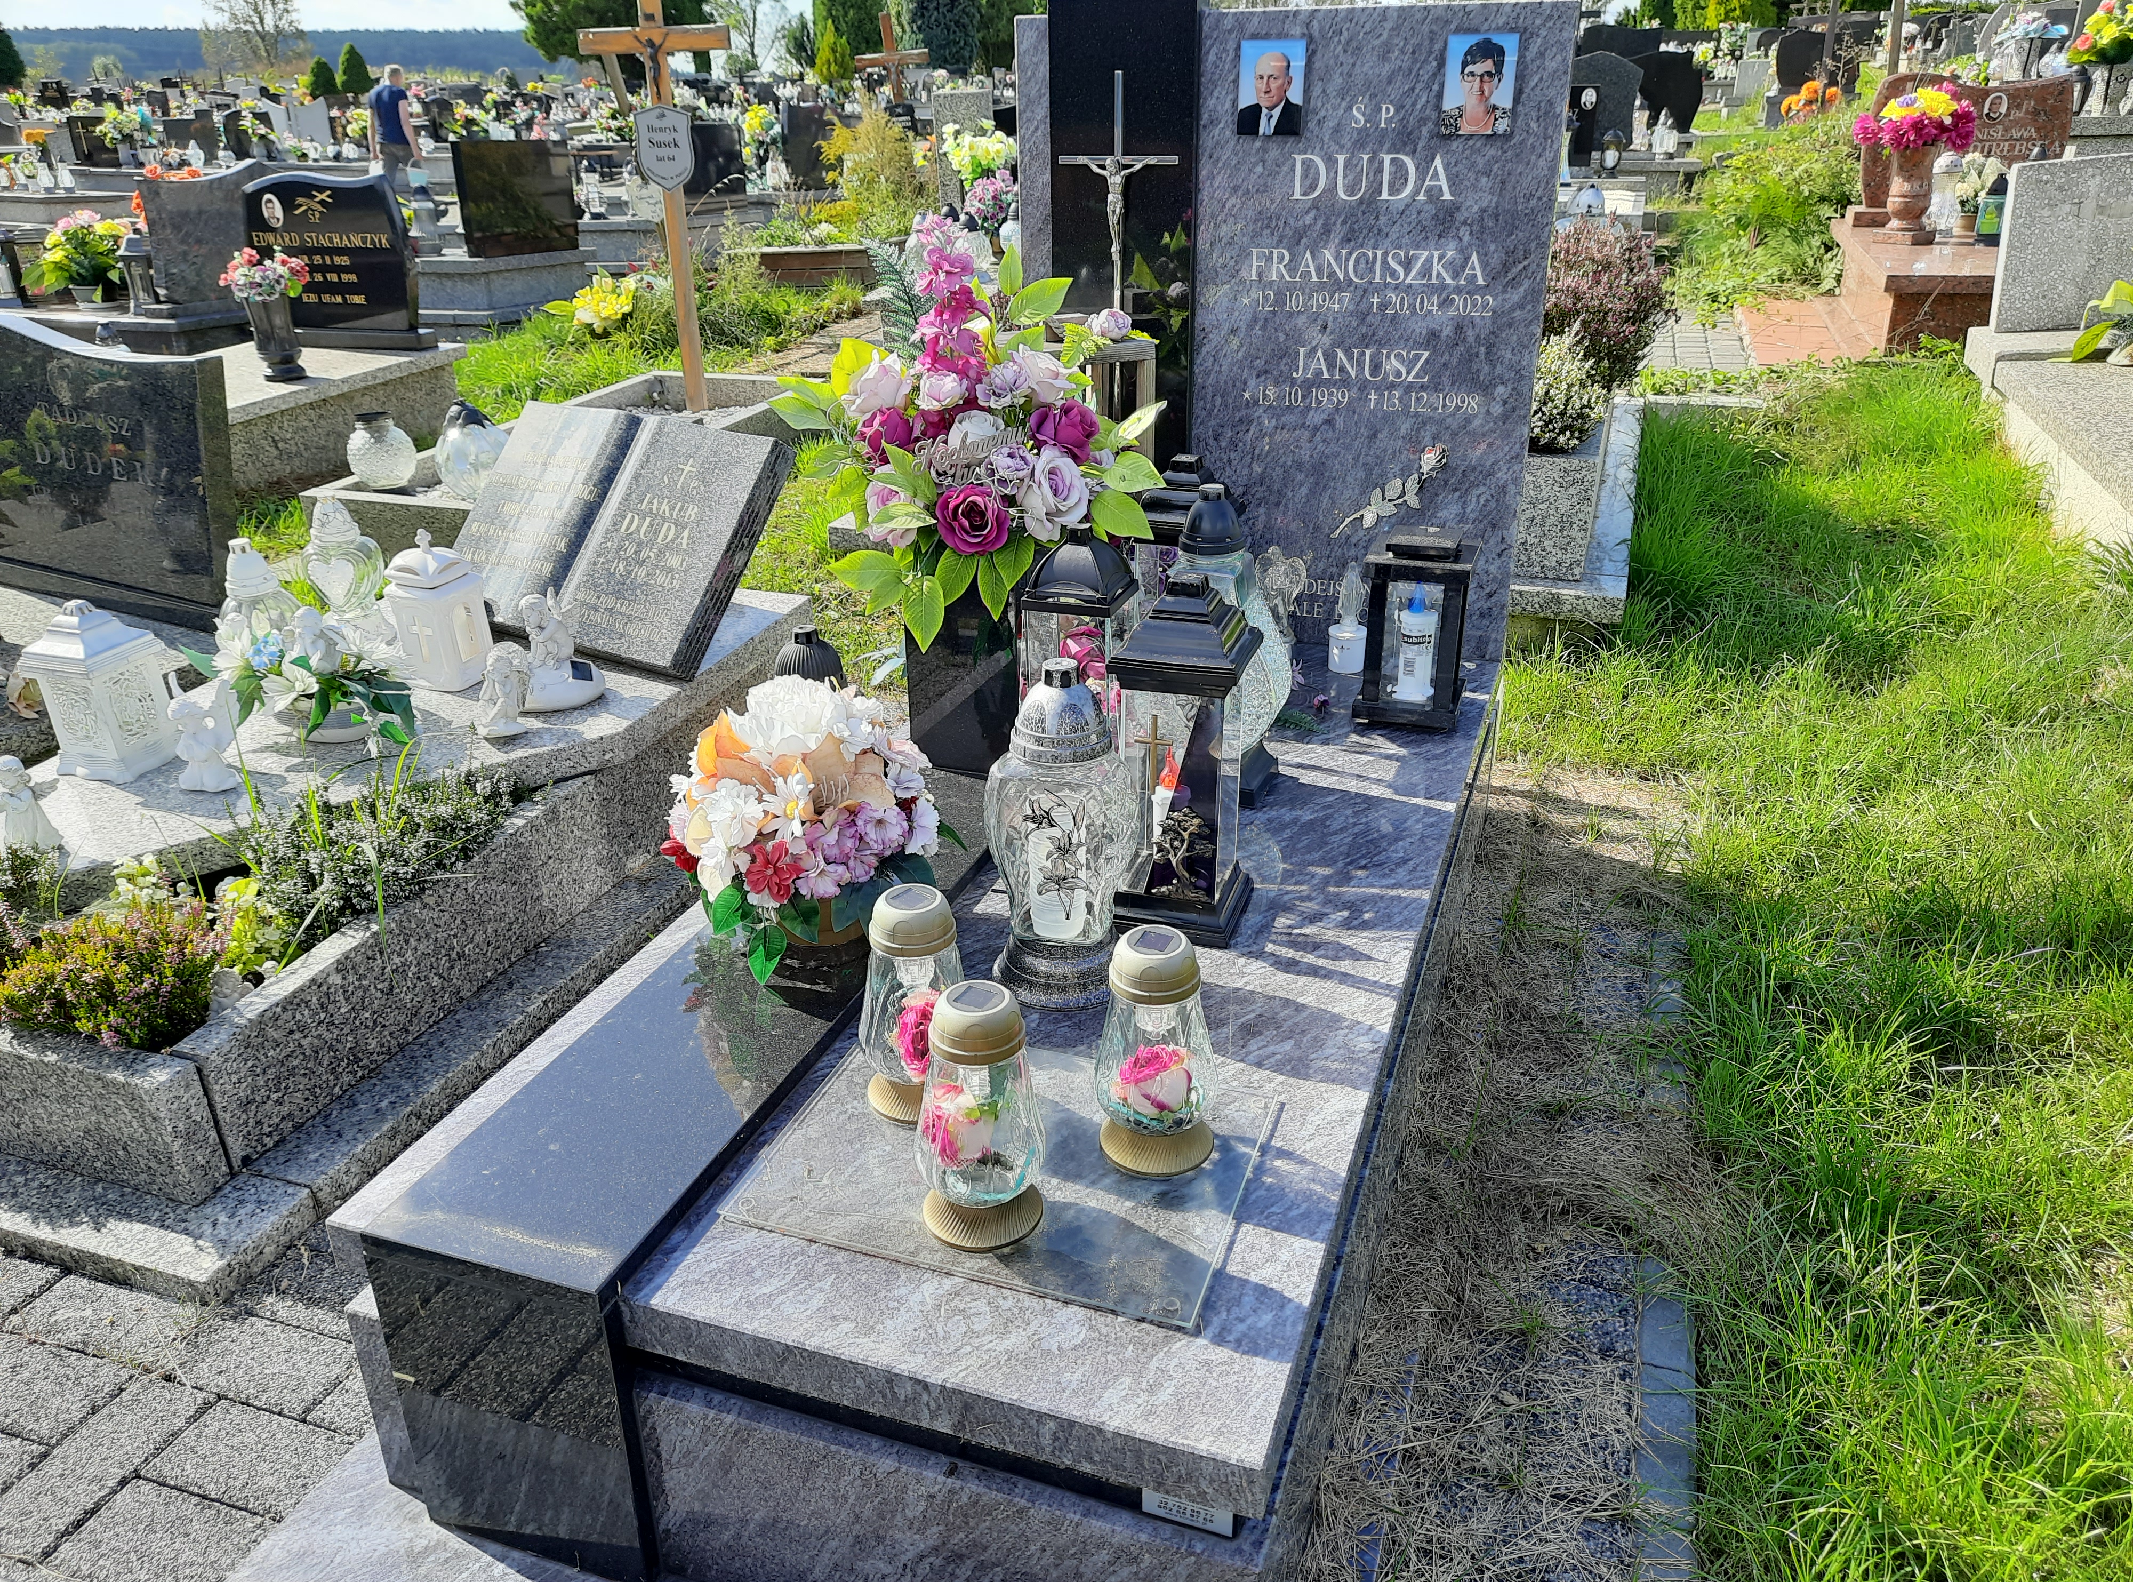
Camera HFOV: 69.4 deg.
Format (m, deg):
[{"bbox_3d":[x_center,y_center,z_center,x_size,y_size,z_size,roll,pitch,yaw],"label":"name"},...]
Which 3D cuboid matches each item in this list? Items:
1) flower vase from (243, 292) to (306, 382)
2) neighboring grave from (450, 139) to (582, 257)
[{"bbox_3d":[-2.795,-1.610,5.440,0.155,0.290,0.155,4,25,10],"label":"flower vase"},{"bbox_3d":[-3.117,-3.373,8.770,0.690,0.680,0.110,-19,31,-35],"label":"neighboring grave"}]

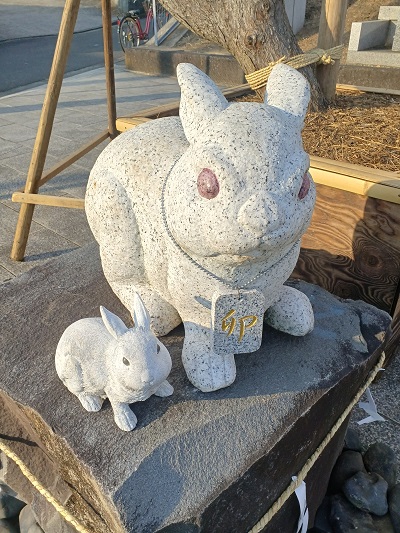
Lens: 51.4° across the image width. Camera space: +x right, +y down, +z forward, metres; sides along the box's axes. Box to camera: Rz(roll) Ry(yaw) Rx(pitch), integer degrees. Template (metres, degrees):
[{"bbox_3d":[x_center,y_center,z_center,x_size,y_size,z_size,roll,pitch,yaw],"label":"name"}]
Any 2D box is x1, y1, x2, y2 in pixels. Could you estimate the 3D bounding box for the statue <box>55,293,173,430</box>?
[{"bbox_3d":[-0.130,0.103,0.565,0.160,0.168,0.103,24,41,34],"label":"statue"}]

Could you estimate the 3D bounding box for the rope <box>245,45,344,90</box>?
[{"bbox_3d":[0.399,-0.840,1.754,0.400,0.170,0.220,-2,33,0],"label":"rope"}]

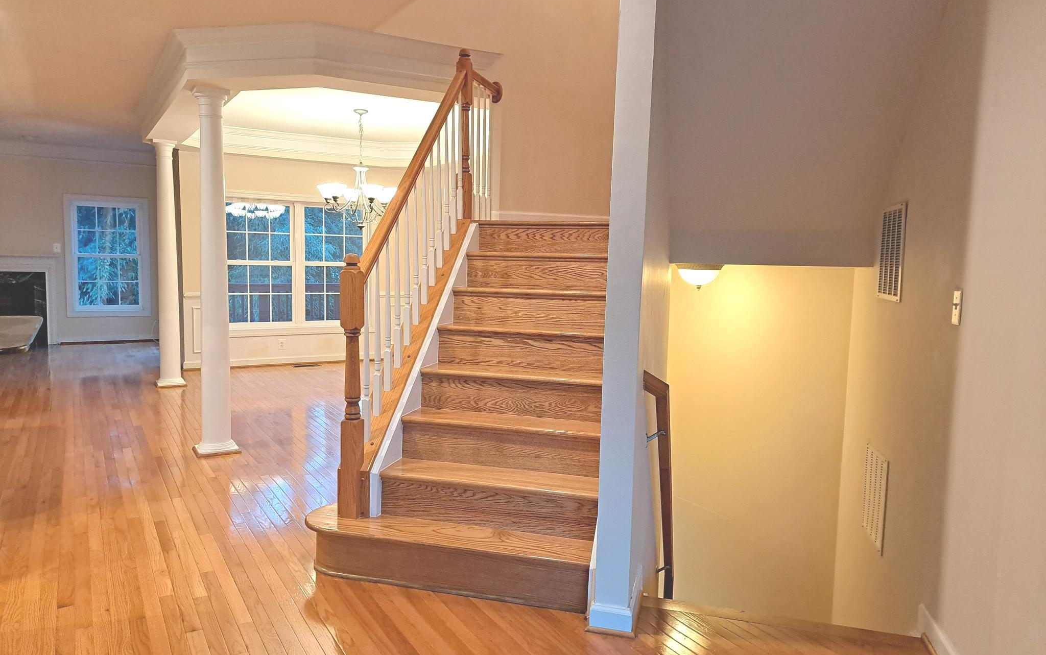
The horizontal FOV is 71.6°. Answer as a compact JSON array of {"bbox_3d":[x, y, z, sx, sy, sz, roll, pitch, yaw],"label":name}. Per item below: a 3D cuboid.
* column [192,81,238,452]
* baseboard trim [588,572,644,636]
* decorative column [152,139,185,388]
[{"bbox_3d":[-2.079,-0.364,4.879,0.270,2.430,0.270,-2,6,-31],"label":"column"},{"bbox_3d":[0.358,1.060,2.835,0.180,0.110,0.350,3,6,14],"label":"baseboard trim"},{"bbox_3d":[-3.544,-0.629,7.266,0.270,2.430,0.270,-2,6,-31],"label":"decorative column"}]

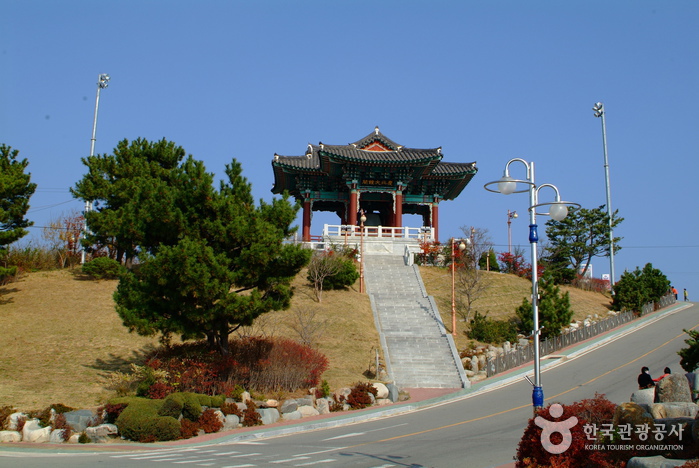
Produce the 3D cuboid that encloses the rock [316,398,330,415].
[{"bbox_3d":[-0.965,6.401,30.300,0.504,0.594,0.470,1,-13,0],"label":"rock"}]

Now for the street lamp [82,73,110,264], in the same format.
[{"bbox_3d":[-19.990,-5.296,64.063,1.100,15.505,0.900,-3,-13,15],"label":"street lamp"}]

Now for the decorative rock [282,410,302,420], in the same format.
[{"bbox_3d":[-2.304,7.335,33.000,0.812,0.397,0.600,2,-13,-4],"label":"decorative rock"}]

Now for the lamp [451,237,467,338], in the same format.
[{"bbox_3d":[6.032,2.926,45.388,0.850,5.525,0.420,0,-12,0],"label":"lamp"}]

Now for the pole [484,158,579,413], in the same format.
[{"bbox_3d":[3.930,1.645,17.054,2.100,6.750,1.150,1,-13,0],"label":"pole"}]

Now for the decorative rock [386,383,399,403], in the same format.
[{"bbox_3d":[1.754,6.464,33.300,0.475,0.816,0.500,1,-13,0],"label":"decorative rock"}]

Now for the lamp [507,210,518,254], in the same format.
[{"bbox_3d":[12.000,0.698,60.000,0.800,4.700,0.450,1,-13,0],"label":"lamp"}]

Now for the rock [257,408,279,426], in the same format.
[{"bbox_3d":[-3.314,7.416,33.000,0.854,0.727,0.700,0,-12,0],"label":"rock"}]

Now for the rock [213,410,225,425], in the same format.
[{"bbox_3d":[-5.182,7.259,32.300,0.456,0.554,0.500,0,-12,0],"label":"rock"}]

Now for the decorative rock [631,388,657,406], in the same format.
[{"bbox_3d":[7.562,4.205,21.000,0.610,0.449,0.500,-4,-14,19],"label":"decorative rock"}]

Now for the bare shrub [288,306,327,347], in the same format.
[{"bbox_3d":[-2.186,4.815,42.500,1.940,1.890,1.900,1,-13,-3],"label":"bare shrub"}]

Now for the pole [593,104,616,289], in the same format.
[{"bbox_3d":[20.609,-3.003,66.031,1.100,16.094,0.800,1,-13,0],"label":"pole"}]

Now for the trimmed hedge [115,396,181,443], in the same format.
[{"bbox_3d":[-7.707,7.043,31.000,2.393,1.672,2.000,4,-13,-13],"label":"trimmed hedge"}]

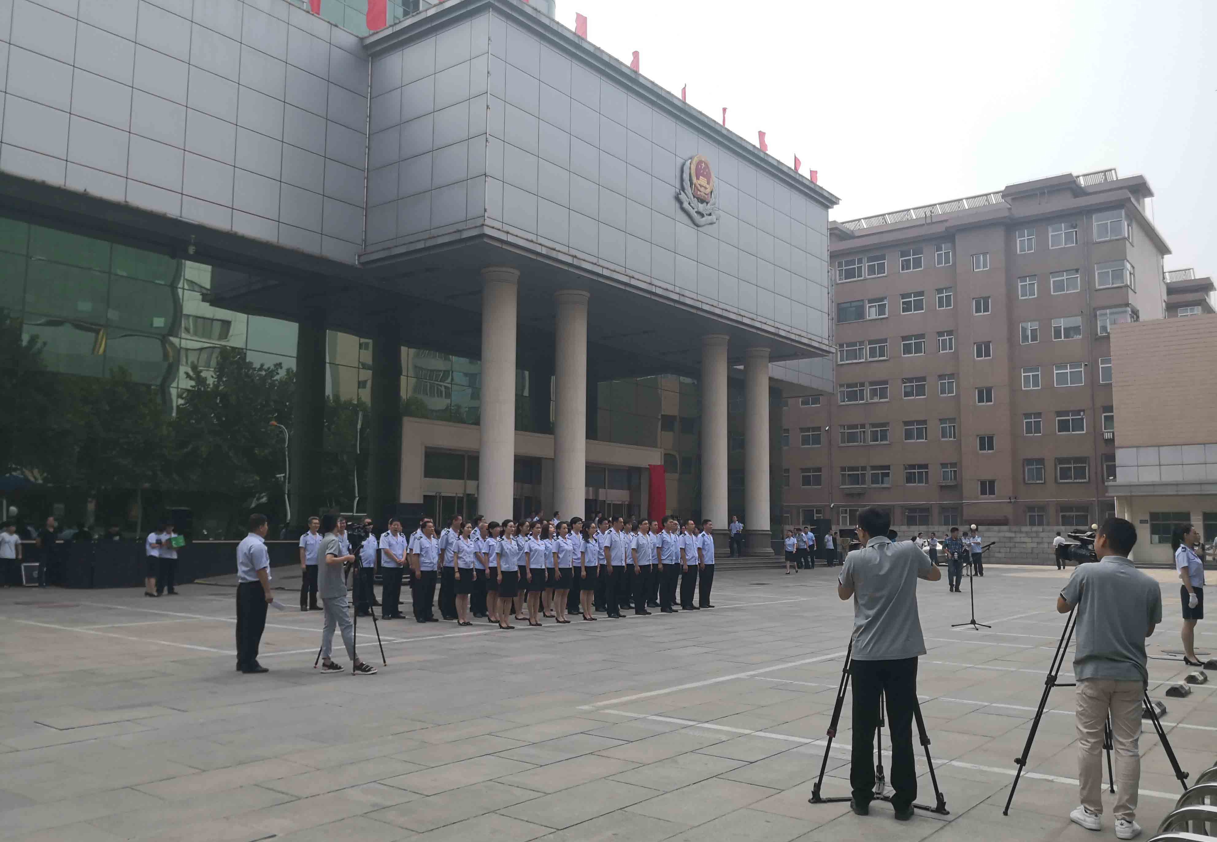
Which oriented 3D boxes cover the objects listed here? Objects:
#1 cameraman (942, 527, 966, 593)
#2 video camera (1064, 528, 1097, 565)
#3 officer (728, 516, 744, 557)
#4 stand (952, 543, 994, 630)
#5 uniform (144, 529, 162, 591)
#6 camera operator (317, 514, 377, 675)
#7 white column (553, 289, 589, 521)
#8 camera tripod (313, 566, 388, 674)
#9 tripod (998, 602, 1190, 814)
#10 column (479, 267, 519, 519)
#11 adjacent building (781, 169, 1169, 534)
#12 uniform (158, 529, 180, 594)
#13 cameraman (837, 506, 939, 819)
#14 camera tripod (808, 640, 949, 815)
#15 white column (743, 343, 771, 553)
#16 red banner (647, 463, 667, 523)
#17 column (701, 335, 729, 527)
[{"bbox_3d":[9.205,3.672,25.289,0.600,1.700,0.420,0,-6,0],"label":"cameraman"},{"bbox_3d":[2.863,0.749,5.600,0.190,0.260,0.400,4,-7,-28],"label":"video camera"},{"bbox_3d":[5.284,4.837,39.367,0.520,1.620,0.420,5,-8,-35],"label":"officer"},{"bbox_3d":[6.039,2.716,15.697,0.680,1.410,0.560,-1,-7,10],"label":"stand"},{"bbox_3d":[-10.113,3.107,21.100,0.380,1.340,0.420,2,-7,-12],"label":"uniform"},{"bbox_3d":[-2.870,1.902,10.559,0.560,1.720,0.480,3,-7,-22],"label":"camera operator"},{"bbox_3d":[-1.260,0.184,31.506,1.200,8.950,1.200,1,-6,0],"label":"white column"},{"bbox_3d":[-2.918,2.150,10.625,0.740,1.240,0.700,2,-7,-15],"label":"camera tripod"},{"bbox_3d":[2.887,1.578,5.526,0.980,1.360,0.920,5,-8,-37],"label":"tripod"},{"bbox_3d":[-3.365,-0.129,28.918,1.200,8.950,1.200,1,-6,0],"label":"column"},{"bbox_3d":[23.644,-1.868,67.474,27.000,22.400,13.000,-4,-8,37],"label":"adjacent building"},{"bbox_3d":[-9.810,3.164,21.200,0.380,1.450,0.500,-5,-8,41],"label":"uniform"},{"bbox_3d":[1.589,1.376,5.557,0.580,1.740,0.520,-1,-7,12],"label":"cameraman"},{"bbox_3d":[1.647,1.605,5.795,0.750,1.340,0.680,-1,-7,12],"label":"camera tripod"},{"bbox_3d":[6.448,1.331,40.980,1.270,8.950,1.270,1,-6,0],"label":"white column"},{"bbox_3d":[2.377,3.919,46.557,0.150,3.500,1.300,-5,-8,38],"label":"red banner"},{"bbox_3d":[4.657,0.438,41.519,1.200,8.650,1.200,0,-6,0],"label":"column"}]

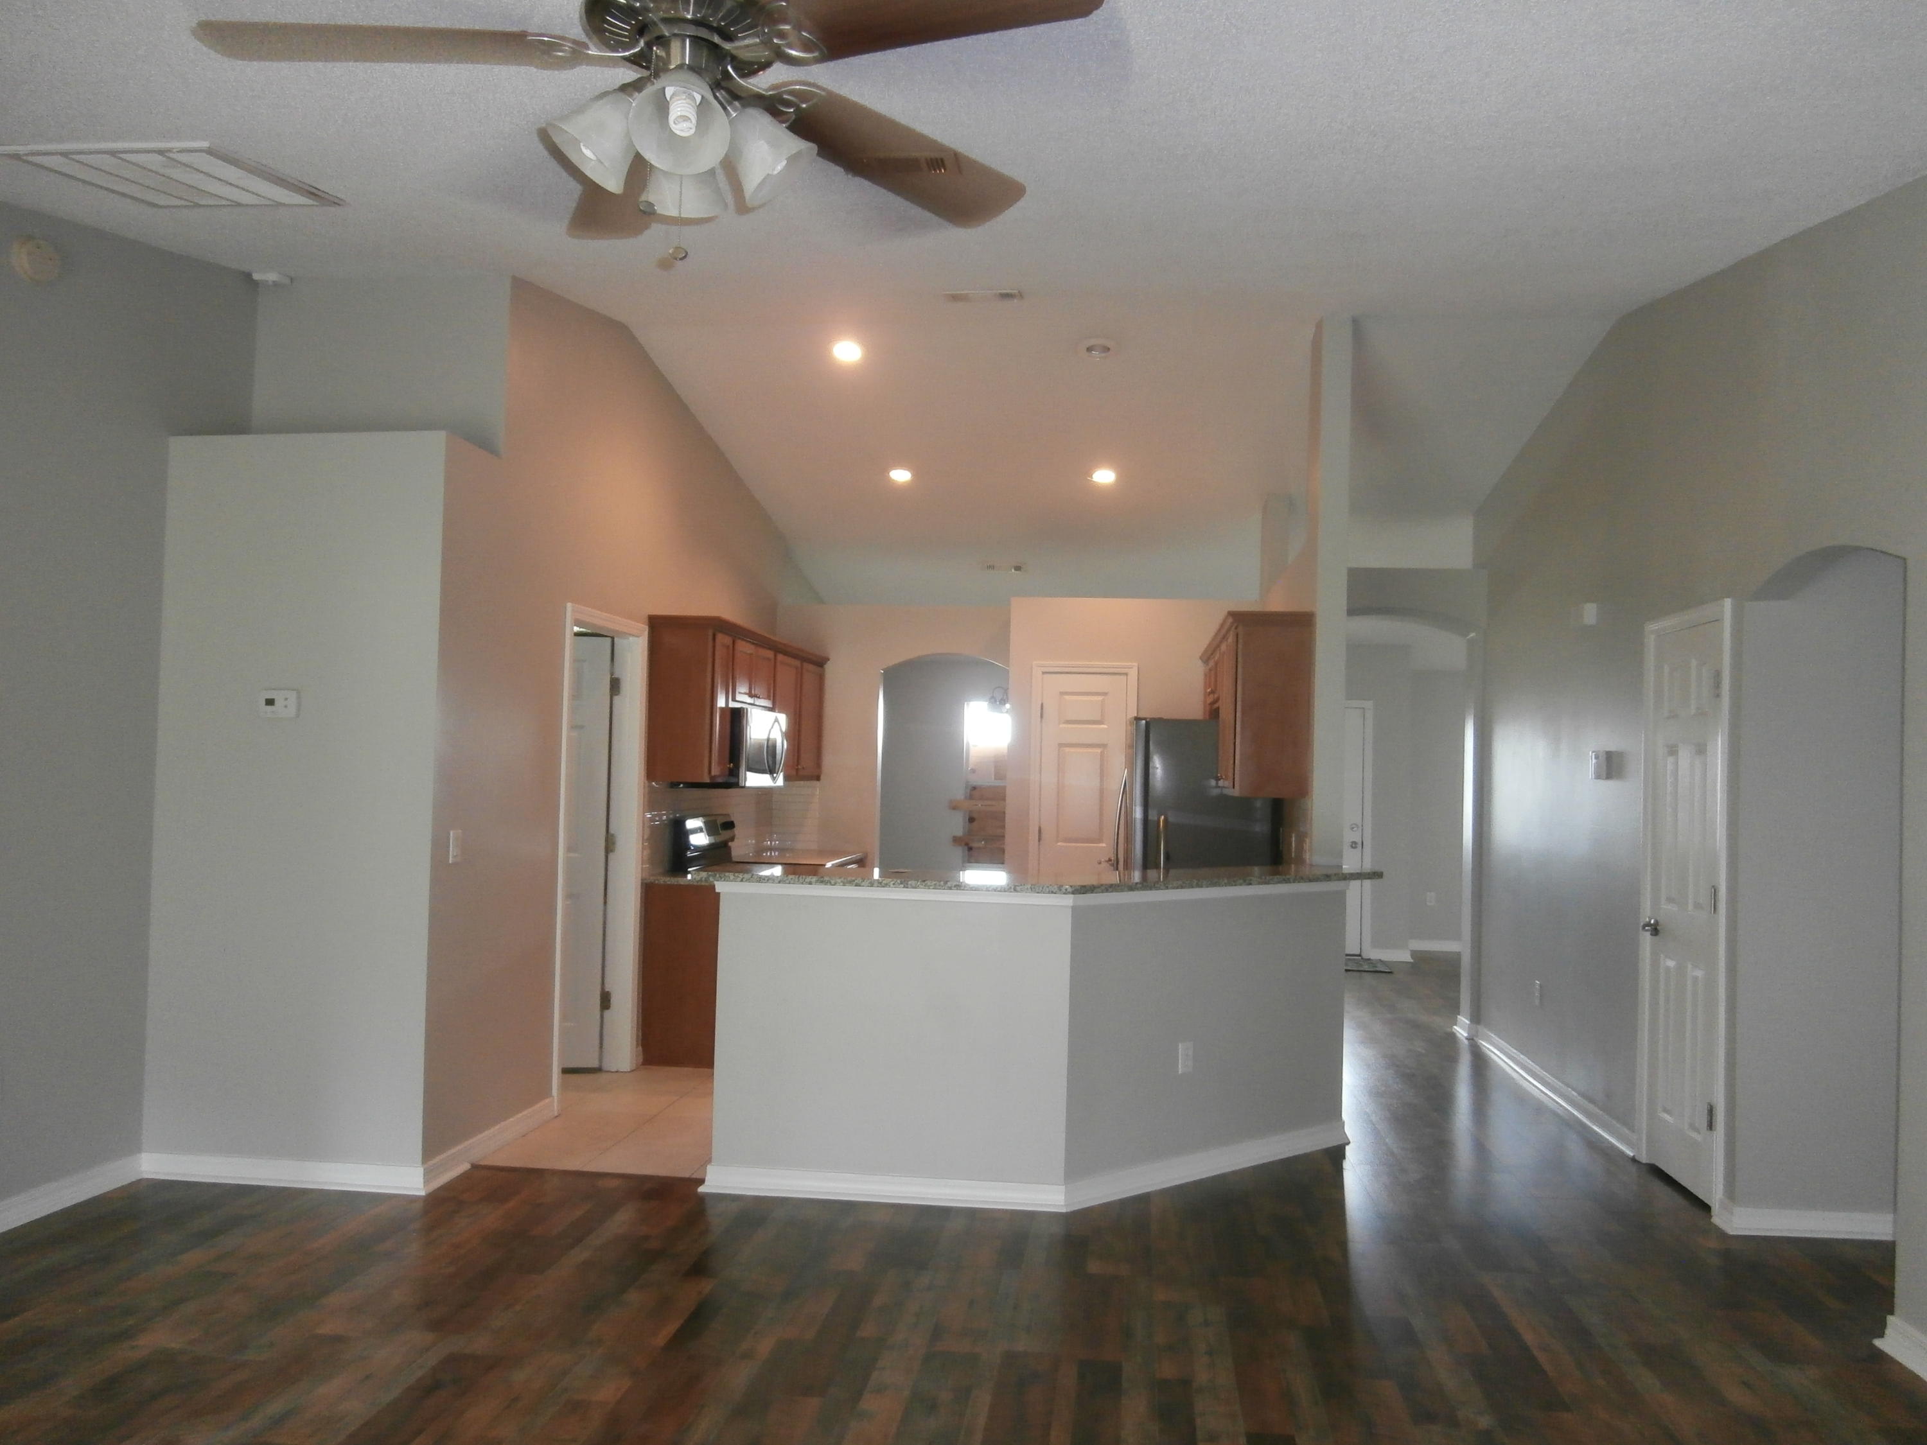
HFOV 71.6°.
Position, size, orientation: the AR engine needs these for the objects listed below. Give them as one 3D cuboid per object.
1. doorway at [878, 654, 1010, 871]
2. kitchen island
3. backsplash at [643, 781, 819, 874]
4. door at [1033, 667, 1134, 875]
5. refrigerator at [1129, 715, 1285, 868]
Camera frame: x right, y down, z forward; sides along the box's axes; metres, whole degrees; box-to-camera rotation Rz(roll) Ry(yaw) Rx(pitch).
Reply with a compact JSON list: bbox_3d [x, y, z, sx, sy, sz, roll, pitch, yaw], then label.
[{"bbox_3d":[-0.118,0.660,8.705,0.881,2.170,0.140,1,-2,7],"label":"doorway"},{"bbox_3d":[0.382,1.118,5.074,2.480,1.090,1.270,1,-2,7],"label":"kitchen island"},{"bbox_3d":[-1.239,0.549,7.629,0.330,0.480,2.300,1,-2,7],"label":"backsplash"},{"bbox_3d":[0.713,0.704,8.054,0.625,2.090,0.080,1,-2,7],"label":"door"},{"bbox_3d":[1.250,0.865,7.182,0.810,1.750,0.900,1,-2,7],"label":"refrigerator"}]

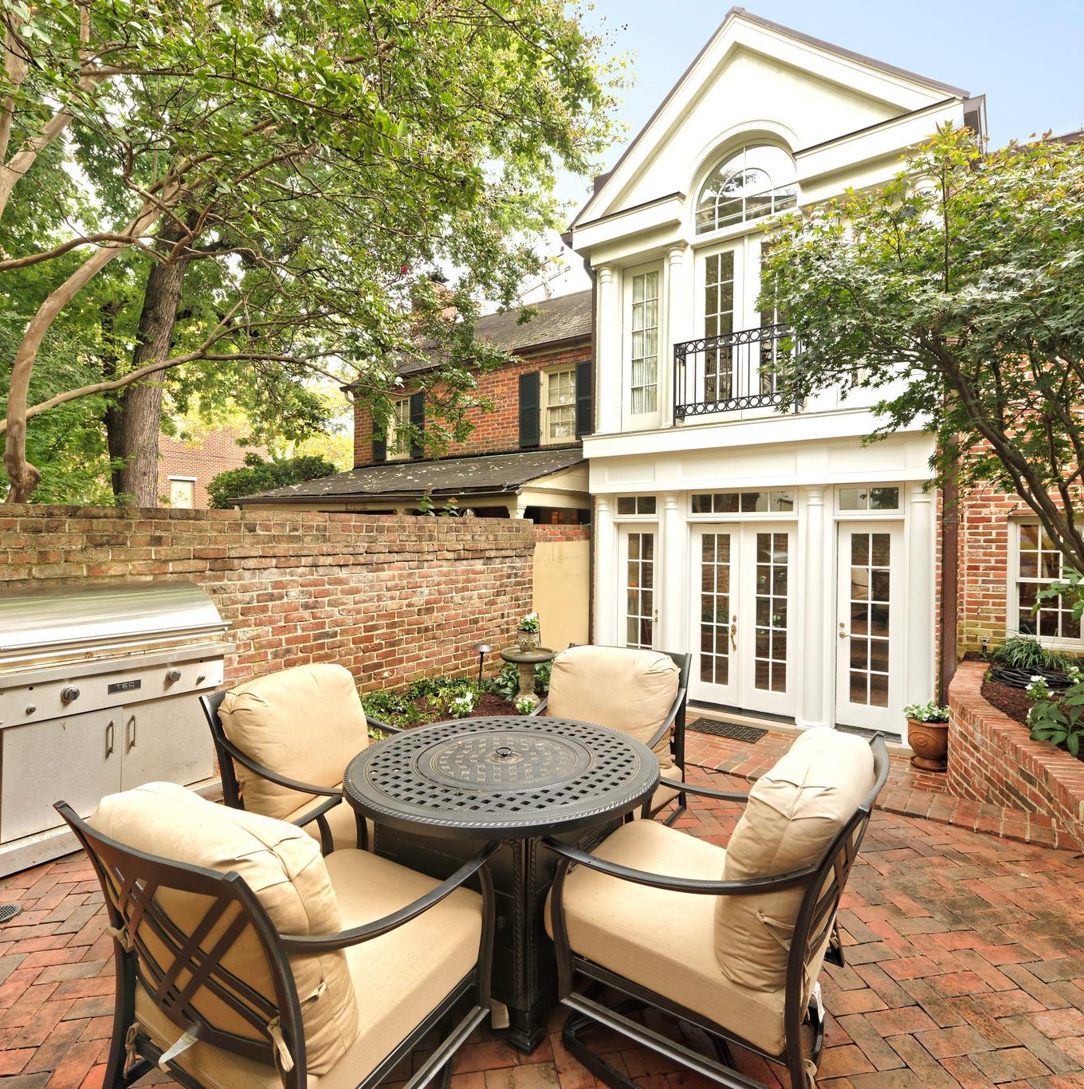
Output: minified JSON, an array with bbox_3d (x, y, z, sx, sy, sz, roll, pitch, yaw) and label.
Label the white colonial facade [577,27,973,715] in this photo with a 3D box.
[{"bbox_3d":[2.122,-1.802,6.698,4.050,7.060,0.800,1,1,37],"label":"white colonial facade"}]

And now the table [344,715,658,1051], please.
[{"bbox_3d":[-0.124,1.200,2.453,1.176,0.745,1.176,1,1,37],"label":"table"}]

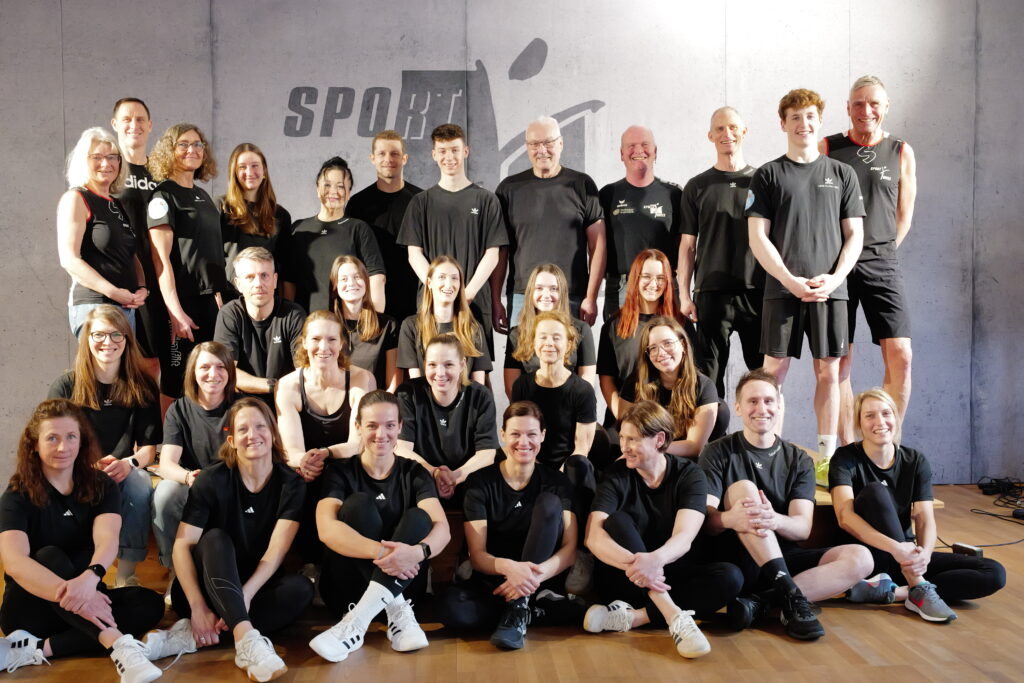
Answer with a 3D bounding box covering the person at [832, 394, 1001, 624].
[{"bbox_3d":[1.538,0.584,3.864,0.650,0.798,0.580,0,2,10],"label":"person"}]

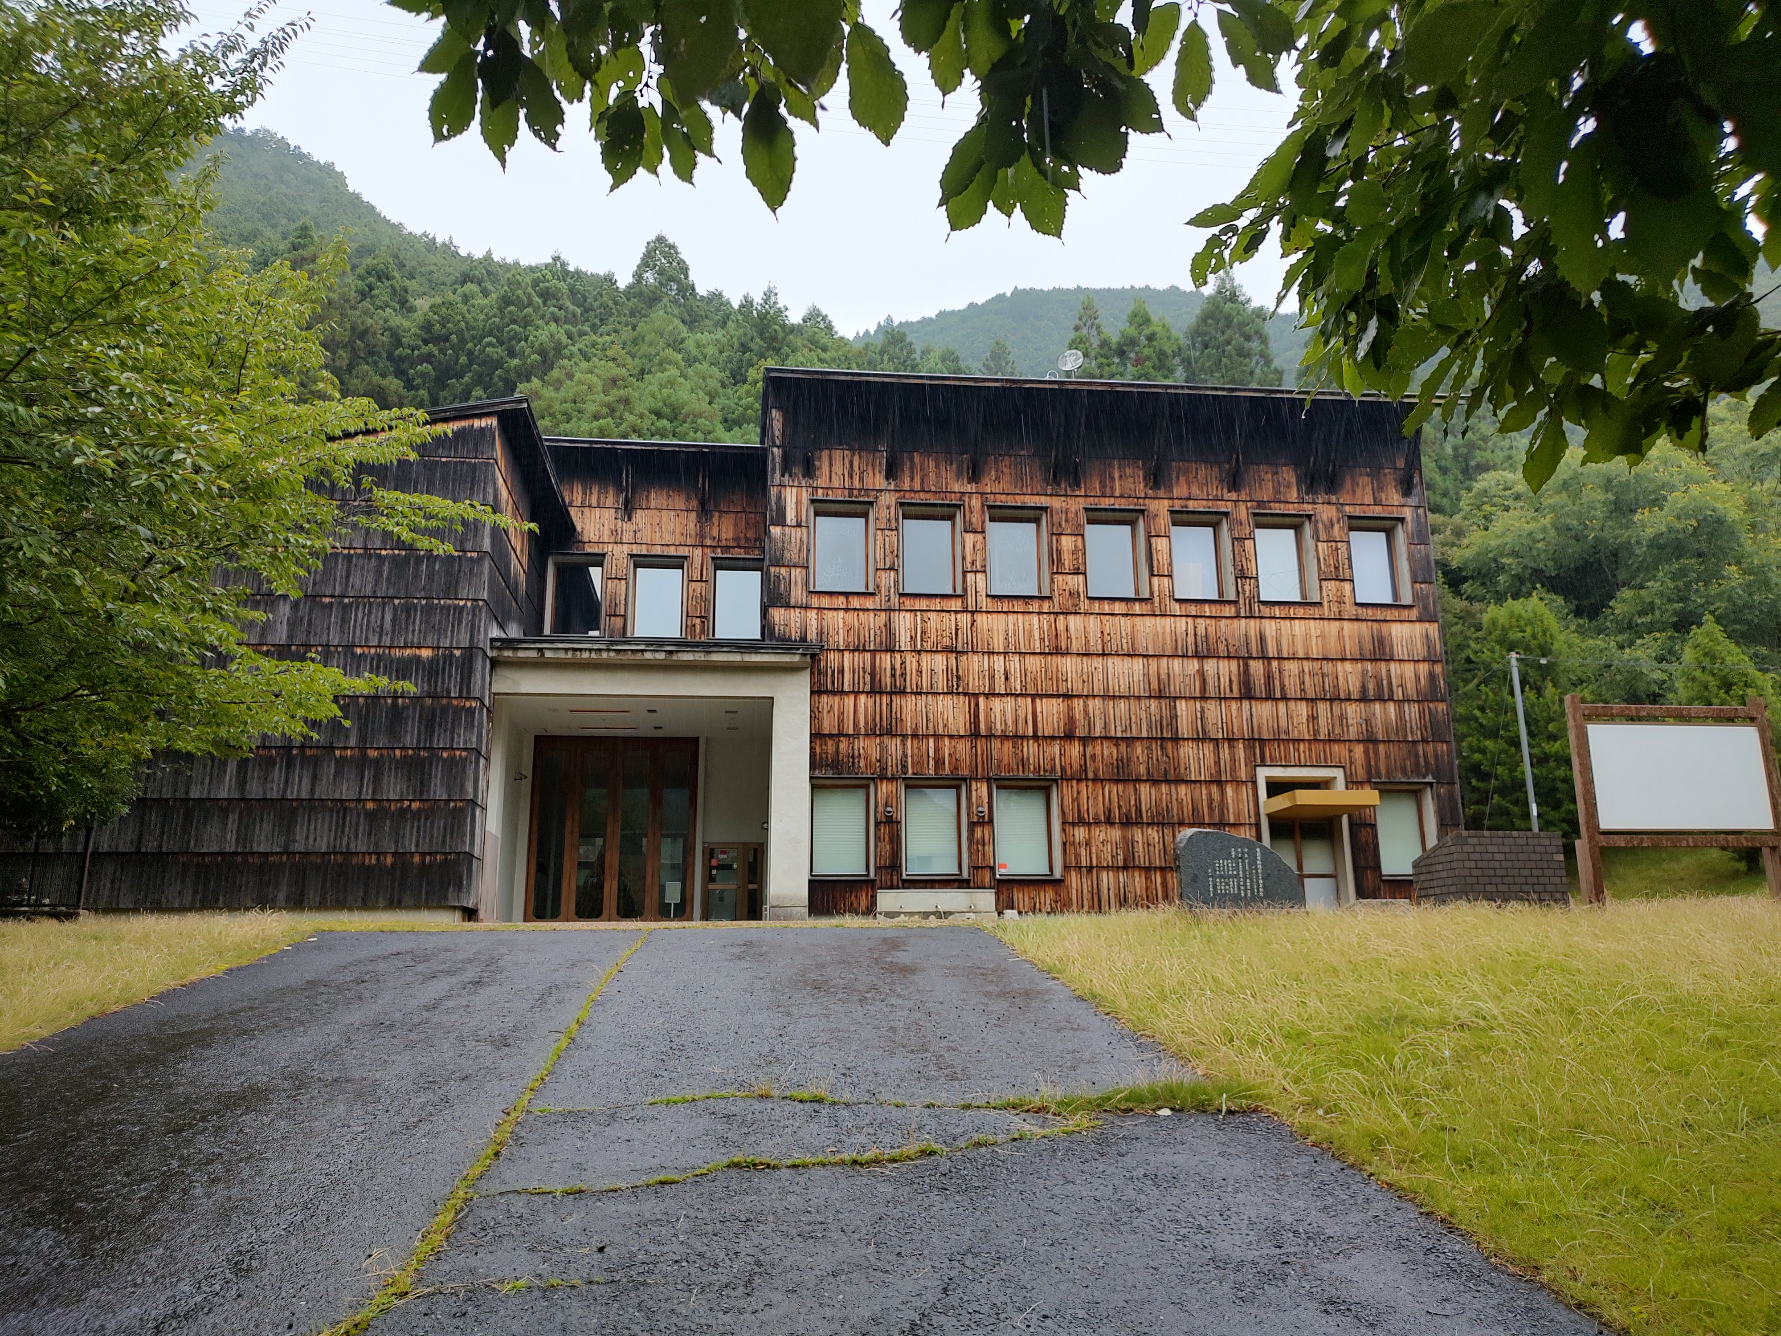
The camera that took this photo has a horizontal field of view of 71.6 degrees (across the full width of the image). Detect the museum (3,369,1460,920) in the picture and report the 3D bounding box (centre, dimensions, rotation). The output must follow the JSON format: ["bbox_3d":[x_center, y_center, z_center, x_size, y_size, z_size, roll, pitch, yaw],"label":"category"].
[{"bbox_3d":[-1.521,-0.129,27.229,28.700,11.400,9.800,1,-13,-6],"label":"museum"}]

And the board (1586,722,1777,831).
[{"bbox_3d":[8.616,1.208,13.500,2.051,1.153,0.080,1,-13,-6],"label":"board"}]

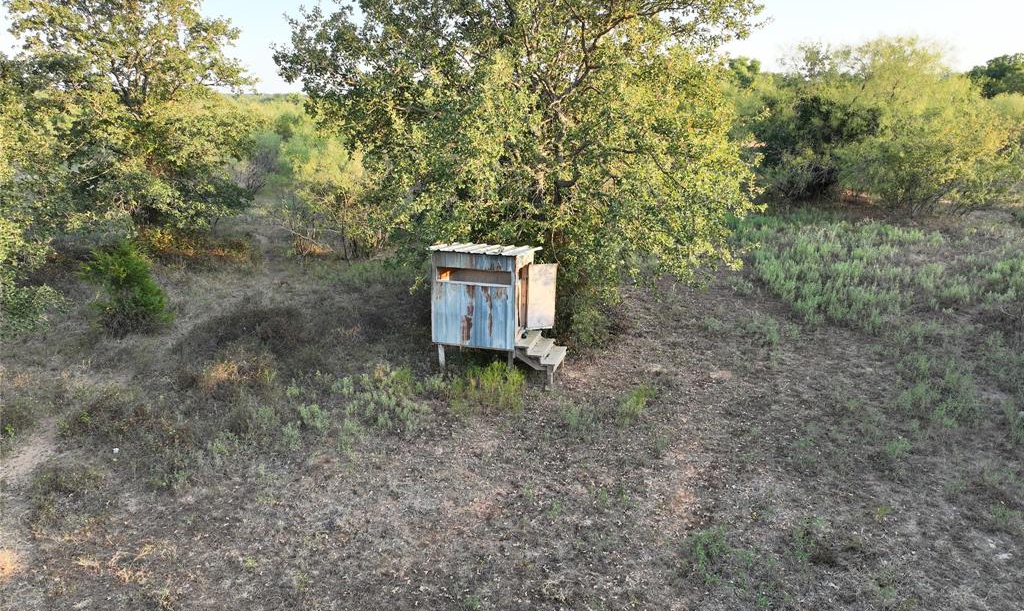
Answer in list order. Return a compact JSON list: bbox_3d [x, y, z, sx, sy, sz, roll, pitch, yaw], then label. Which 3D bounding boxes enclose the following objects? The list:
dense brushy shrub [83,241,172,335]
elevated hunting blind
[{"bbox_3d":[-9.006,-0.524,16.664,1.880,2.000,1.780,0,17,0],"label":"dense brushy shrub"},{"bbox_3d":[-0.119,-0.017,13.840,2.570,2.670,1.900,4,17,12],"label":"elevated hunting blind"}]

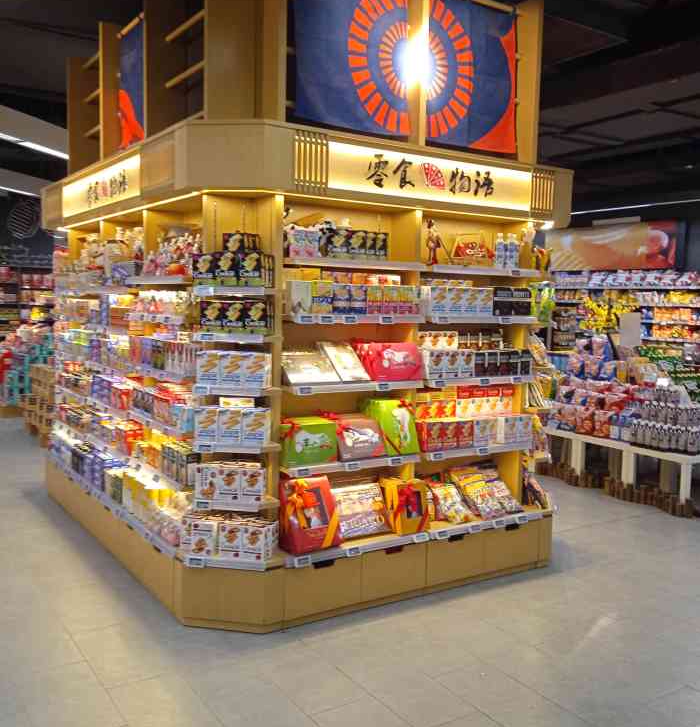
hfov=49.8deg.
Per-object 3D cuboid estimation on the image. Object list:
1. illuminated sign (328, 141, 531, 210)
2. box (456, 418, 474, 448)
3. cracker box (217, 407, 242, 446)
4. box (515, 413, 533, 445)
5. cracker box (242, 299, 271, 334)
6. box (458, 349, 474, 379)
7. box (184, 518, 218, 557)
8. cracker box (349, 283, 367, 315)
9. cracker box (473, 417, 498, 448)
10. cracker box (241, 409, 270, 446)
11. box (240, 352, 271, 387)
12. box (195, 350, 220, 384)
[{"bbox_3d":[0.474,-0.970,3.985,1.389,0.216,0.040,-2,6,-34],"label":"illuminated sign"},{"bbox_3d":[0.666,0.418,4.444,0.117,0.164,0.058,-2,6,-34],"label":"box"},{"bbox_3d":[-0.588,0.319,3.750,0.118,0.187,0.055,2,5,10],"label":"cracker box"},{"bbox_3d":[1.038,0.400,4.572,0.115,0.161,0.053,-2,6,-34],"label":"box"},{"bbox_3d":[-0.454,-0.222,3.678,0.115,0.172,0.050,2,5,10],"label":"cracker box"},{"bbox_3d":[0.668,0.003,4.404,0.110,0.156,0.057,-2,6,-34],"label":"box"},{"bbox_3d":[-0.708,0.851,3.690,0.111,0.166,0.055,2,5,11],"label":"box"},{"bbox_3d":[0.037,-0.326,3.889,0.095,0.156,0.055,-2,6,-34],"label":"cracker box"},{"bbox_3d":[0.787,0.414,4.527,0.166,0.167,0.060,-2,6,-34],"label":"cracker box"},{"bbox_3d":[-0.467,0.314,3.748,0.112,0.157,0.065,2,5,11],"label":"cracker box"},{"bbox_3d":[-0.464,0.033,3.704,0.118,0.187,0.055,2,5,10],"label":"box"},{"bbox_3d":[-0.670,0.034,3.636,0.113,0.159,0.052,2,5,11],"label":"box"}]

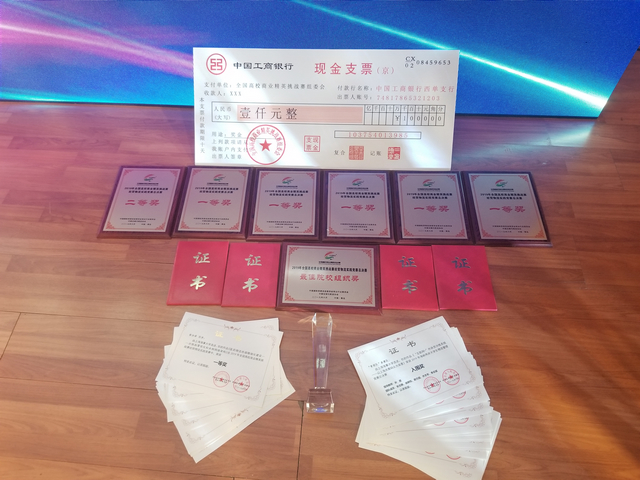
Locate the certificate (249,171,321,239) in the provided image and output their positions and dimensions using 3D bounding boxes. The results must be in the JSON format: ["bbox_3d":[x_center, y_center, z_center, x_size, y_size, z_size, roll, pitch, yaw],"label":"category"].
[{"bbox_3d":[-0.114,-0.125,1.611,0.239,0.017,0.305,0,56,1],"label":"certificate"}]

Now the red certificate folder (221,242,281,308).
[{"bbox_3d":[-0.206,0.103,1.466,0.162,0.008,0.221,1,56,1],"label":"red certificate folder"}]

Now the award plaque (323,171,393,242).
[{"bbox_3d":[0.127,-0.118,1.602,0.239,0.017,0.305,1,56,2],"label":"award plaque"}]

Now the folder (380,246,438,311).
[{"bbox_3d":[0.266,0.109,1.454,0.162,0.008,0.221,1,56,2],"label":"folder"}]

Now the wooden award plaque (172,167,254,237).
[{"bbox_3d":[-0.355,-0.136,1.622,0.239,0.017,0.305,1,56,2],"label":"wooden award plaque"}]

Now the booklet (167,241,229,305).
[{"bbox_3d":[-0.371,0.098,1.472,0.162,0.008,0.221,-1,56,0],"label":"booklet"}]

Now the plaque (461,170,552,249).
[{"bbox_3d":[0.613,-0.111,1.589,0.239,0.017,0.305,1,56,2],"label":"plaque"}]

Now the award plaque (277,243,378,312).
[{"bbox_3d":[0.029,0.108,1.454,0.305,0.017,0.239,2,56,2],"label":"award plaque"}]

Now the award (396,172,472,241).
[{"bbox_3d":[0.368,-0.114,1.596,0.239,0.017,0.305,1,56,2],"label":"award"}]

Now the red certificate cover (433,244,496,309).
[{"bbox_3d":[0.432,0.110,1.451,0.162,0.008,0.221,1,56,2],"label":"red certificate cover"}]

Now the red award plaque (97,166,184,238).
[{"bbox_3d":[-0.596,-0.136,1.626,0.239,0.017,0.305,1,56,1],"label":"red award plaque"}]

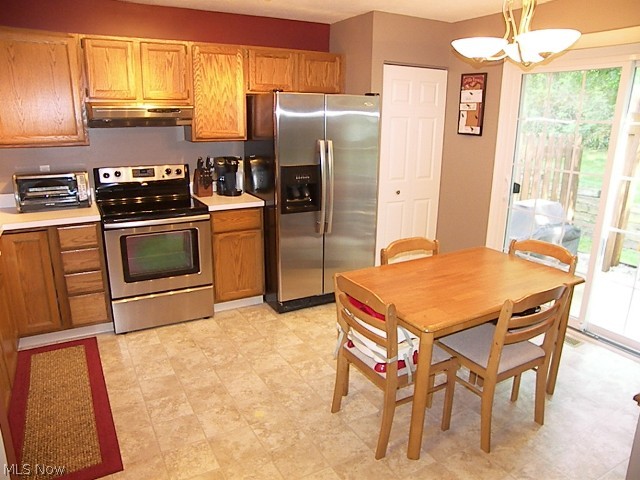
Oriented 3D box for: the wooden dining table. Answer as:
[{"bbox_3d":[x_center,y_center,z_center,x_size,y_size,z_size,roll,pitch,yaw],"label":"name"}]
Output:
[{"bbox_3d":[0.792,0.575,2.610,1.204,0.750,0.743,-8,19,-27],"label":"wooden dining table"}]

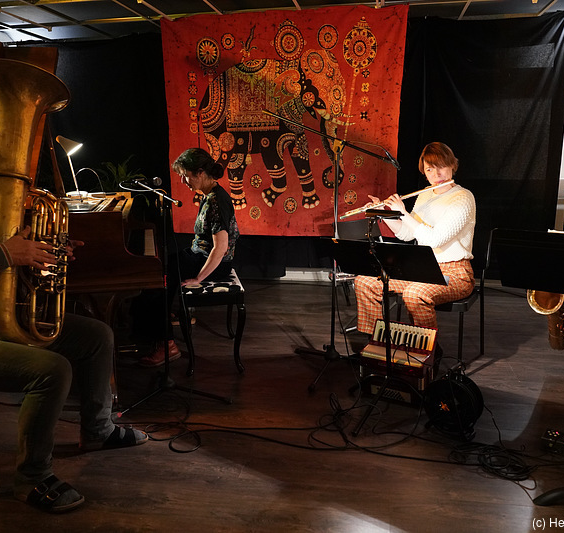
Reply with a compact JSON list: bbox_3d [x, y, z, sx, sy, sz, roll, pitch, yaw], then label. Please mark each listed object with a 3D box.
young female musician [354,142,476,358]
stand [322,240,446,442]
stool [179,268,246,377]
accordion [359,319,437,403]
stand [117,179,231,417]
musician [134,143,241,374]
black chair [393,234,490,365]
[{"bbox_3d":[0.850,-0.064,3.225,0.800,1.340,0.580,-8,13,-40],"label":"young female musician"},{"bbox_3d":[0.490,0.290,2.545,0.520,0.870,0.500,6,11,31],"label":"stand"},{"bbox_3d":[-0.440,0.335,3.385,0.370,0.500,0.670,-1,10,-9],"label":"stool"},{"bbox_3d":[0.590,0.490,2.772,0.360,0.400,0.210,6,11,30],"label":"accordion"},{"bbox_3d":[-0.540,0.125,2.710,0.540,1.140,0.540,3,10,17],"label":"stand"},{"bbox_3d":[-0.580,-0.070,3.316,0.680,1.320,0.500,-1,10,-9],"label":"musician"},{"bbox_3d":[1.030,0.169,3.377,0.470,0.830,0.520,8,12,38],"label":"black chair"}]

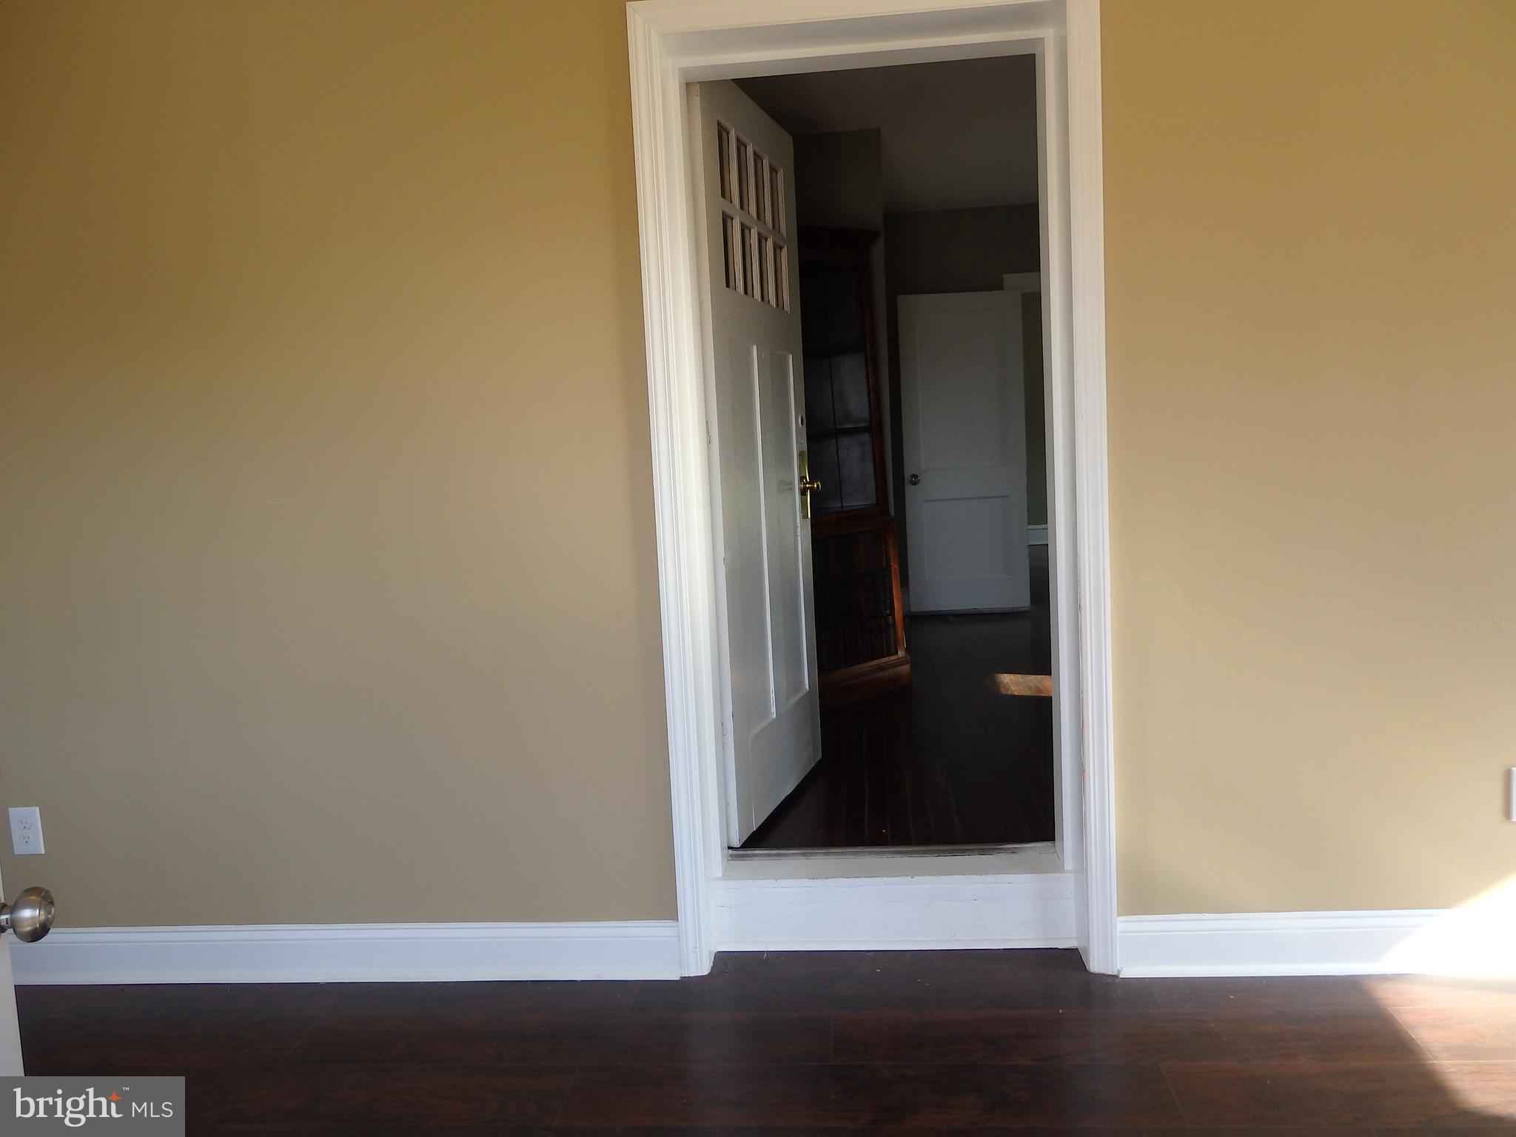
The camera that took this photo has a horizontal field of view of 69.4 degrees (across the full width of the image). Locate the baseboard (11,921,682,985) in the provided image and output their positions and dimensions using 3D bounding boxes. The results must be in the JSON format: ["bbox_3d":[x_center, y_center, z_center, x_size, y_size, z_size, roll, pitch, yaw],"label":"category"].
[{"bbox_3d":[-1.055,0.955,2.722,1.736,0.146,0.020,-2,6,5],"label":"baseboard"}]

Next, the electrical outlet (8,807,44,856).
[{"bbox_3d":[-1.840,0.661,2.761,0.080,0.121,0.010,-2,6,5],"label":"electrical outlet"}]

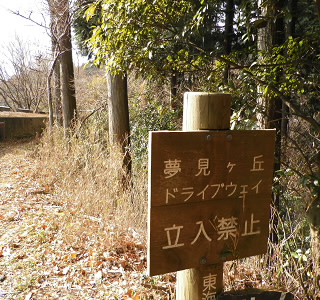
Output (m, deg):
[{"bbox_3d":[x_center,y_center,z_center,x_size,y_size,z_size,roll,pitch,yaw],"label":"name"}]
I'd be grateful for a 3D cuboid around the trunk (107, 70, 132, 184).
[{"bbox_3d":[-0.644,-0.329,5.000,0.350,1.850,0.350,-3,9,-9],"label":"trunk"}]

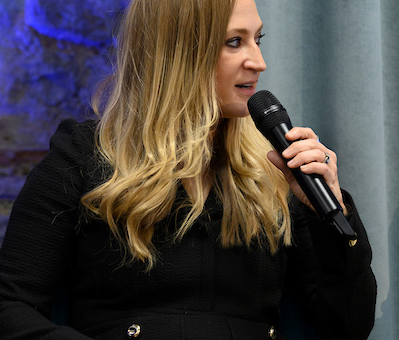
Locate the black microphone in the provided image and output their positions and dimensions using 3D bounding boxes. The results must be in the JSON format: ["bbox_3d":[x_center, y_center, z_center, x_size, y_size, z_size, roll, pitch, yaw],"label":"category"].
[{"bbox_3d":[0.152,-0.003,2.820,0.049,0.262,0.049,-33,-15,0],"label":"black microphone"}]

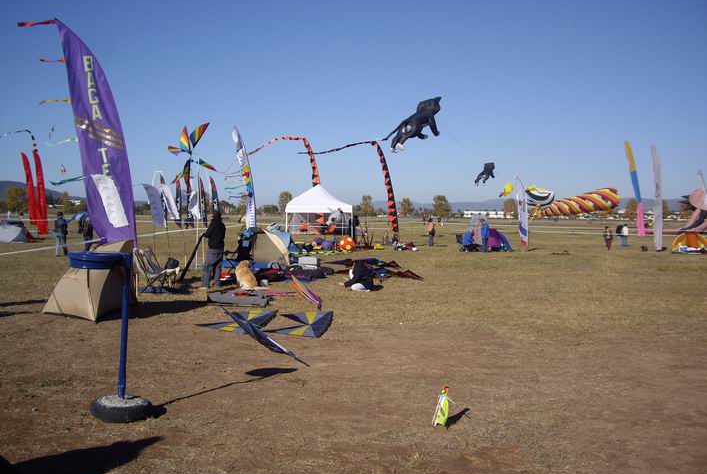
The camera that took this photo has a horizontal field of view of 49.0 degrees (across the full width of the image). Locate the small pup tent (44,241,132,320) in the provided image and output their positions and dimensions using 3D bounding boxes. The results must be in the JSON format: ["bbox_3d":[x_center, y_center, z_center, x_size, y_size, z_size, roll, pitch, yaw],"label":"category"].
[{"bbox_3d":[-4.720,0.756,13.650,1.500,1.250,2.400,0,2,6],"label":"small pup tent"}]

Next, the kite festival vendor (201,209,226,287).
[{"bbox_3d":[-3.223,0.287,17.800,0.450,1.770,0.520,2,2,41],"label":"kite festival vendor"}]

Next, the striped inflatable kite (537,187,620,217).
[{"bbox_3d":[25.515,-4.026,88.000,9.200,2.600,2.500,-11,0,9],"label":"striped inflatable kite"}]

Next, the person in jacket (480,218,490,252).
[{"bbox_3d":[6.507,-0.074,38.400,0.420,1.690,0.480,1,1,6],"label":"person in jacket"}]

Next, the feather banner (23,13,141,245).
[{"bbox_3d":[-5.614,-1.649,15.900,2.200,5.600,0.300,0,2,-12],"label":"feather banner"}]

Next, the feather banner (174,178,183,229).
[{"bbox_3d":[-12.143,-2.192,54.000,0.750,4.100,0.150,0,2,-12],"label":"feather banner"}]

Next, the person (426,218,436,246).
[{"bbox_3d":[4.594,-0.265,45.700,0.380,1.670,0.520,0,1,0],"label":"person"}]

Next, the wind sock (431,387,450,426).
[{"bbox_3d":[0.709,1.365,6.250,0.130,0.315,0.120,0,2,-18],"label":"wind sock"}]

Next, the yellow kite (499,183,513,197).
[{"bbox_3d":[13.711,-4.285,70.000,1.100,1.250,1.000,-1,2,-37],"label":"yellow kite"}]

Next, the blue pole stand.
[{"bbox_3d":[-2.070,0.820,6.600,0.710,1.400,0.550,0,2,0],"label":"blue pole stand"}]

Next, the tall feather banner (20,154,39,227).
[{"bbox_3d":[-23.652,-3.232,57.000,1.050,5.900,0.200,0,2,-12],"label":"tall feather banner"}]

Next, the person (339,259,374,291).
[{"bbox_3d":[0.092,0.895,17.800,0.720,0.670,0.560,0,2,-28],"label":"person"}]

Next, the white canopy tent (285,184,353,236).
[{"bbox_3d":[-1.703,-0.962,38.300,3.150,3.280,3.100,0,1,1],"label":"white canopy tent"}]

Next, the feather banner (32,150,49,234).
[{"bbox_3d":[-21.343,-2.937,53.000,1.050,5.900,0.200,0,2,-12],"label":"feather banner"}]

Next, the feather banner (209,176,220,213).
[{"bbox_3d":[-9.603,-2.192,54.000,0.800,4.100,0.150,0,2,-12],"label":"feather banner"}]

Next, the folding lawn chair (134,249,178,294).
[{"bbox_3d":[-4.341,0.760,17.100,0.870,0.950,0.650,0,1,-3],"label":"folding lawn chair"}]

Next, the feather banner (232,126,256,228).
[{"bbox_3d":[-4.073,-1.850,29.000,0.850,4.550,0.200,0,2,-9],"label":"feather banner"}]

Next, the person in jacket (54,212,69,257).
[{"bbox_3d":[-11.552,-0.087,30.700,0.510,1.750,0.350,1,2,9],"label":"person in jacket"}]

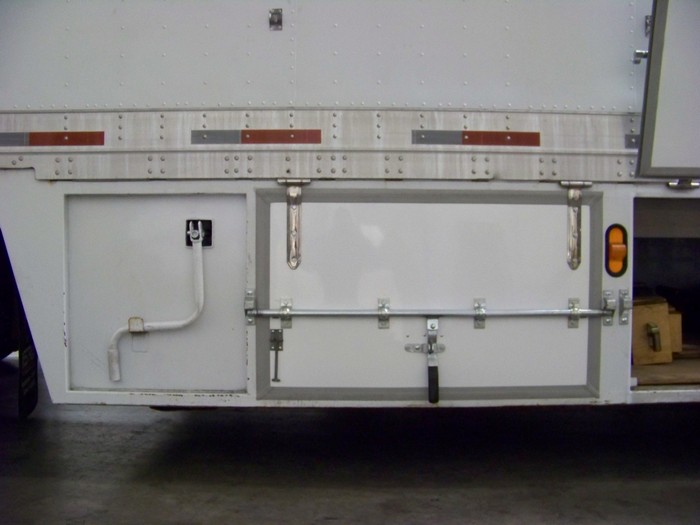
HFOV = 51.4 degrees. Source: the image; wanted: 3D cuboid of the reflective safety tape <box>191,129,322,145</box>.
[{"bbox_3d":[-0.325,-0.437,2.516,0.457,0.051,0.004,0,2,-1],"label":"reflective safety tape"}]

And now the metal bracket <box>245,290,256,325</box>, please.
[{"bbox_3d":[-0.348,0.158,2.534,0.036,0.132,0.038,0,2,-1],"label":"metal bracket"}]

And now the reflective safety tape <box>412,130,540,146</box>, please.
[{"bbox_3d":[0.442,-0.435,2.531,0.458,0.051,0.004,0,2,-1],"label":"reflective safety tape"}]

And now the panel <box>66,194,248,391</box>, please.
[{"bbox_3d":[-0.682,0.106,2.555,0.659,0.701,0.030,0,2,-1],"label":"panel"}]

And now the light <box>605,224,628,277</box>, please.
[{"bbox_3d":[0.953,-0.040,2.560,0.085,0.194,0.040,0,2,-1],"label":"light"}]

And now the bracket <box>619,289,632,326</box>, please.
[{"bbox_3d":[0.984,0.163,2.559,0.036,0.130,0.038,0,2,-1],"label":"bracket"}]

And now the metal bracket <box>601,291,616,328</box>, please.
[{"bbox_3d":[0.926,0.165,2.558,0.037,0.131,0.038,0,2,-1],"label":"metal bracket"}]

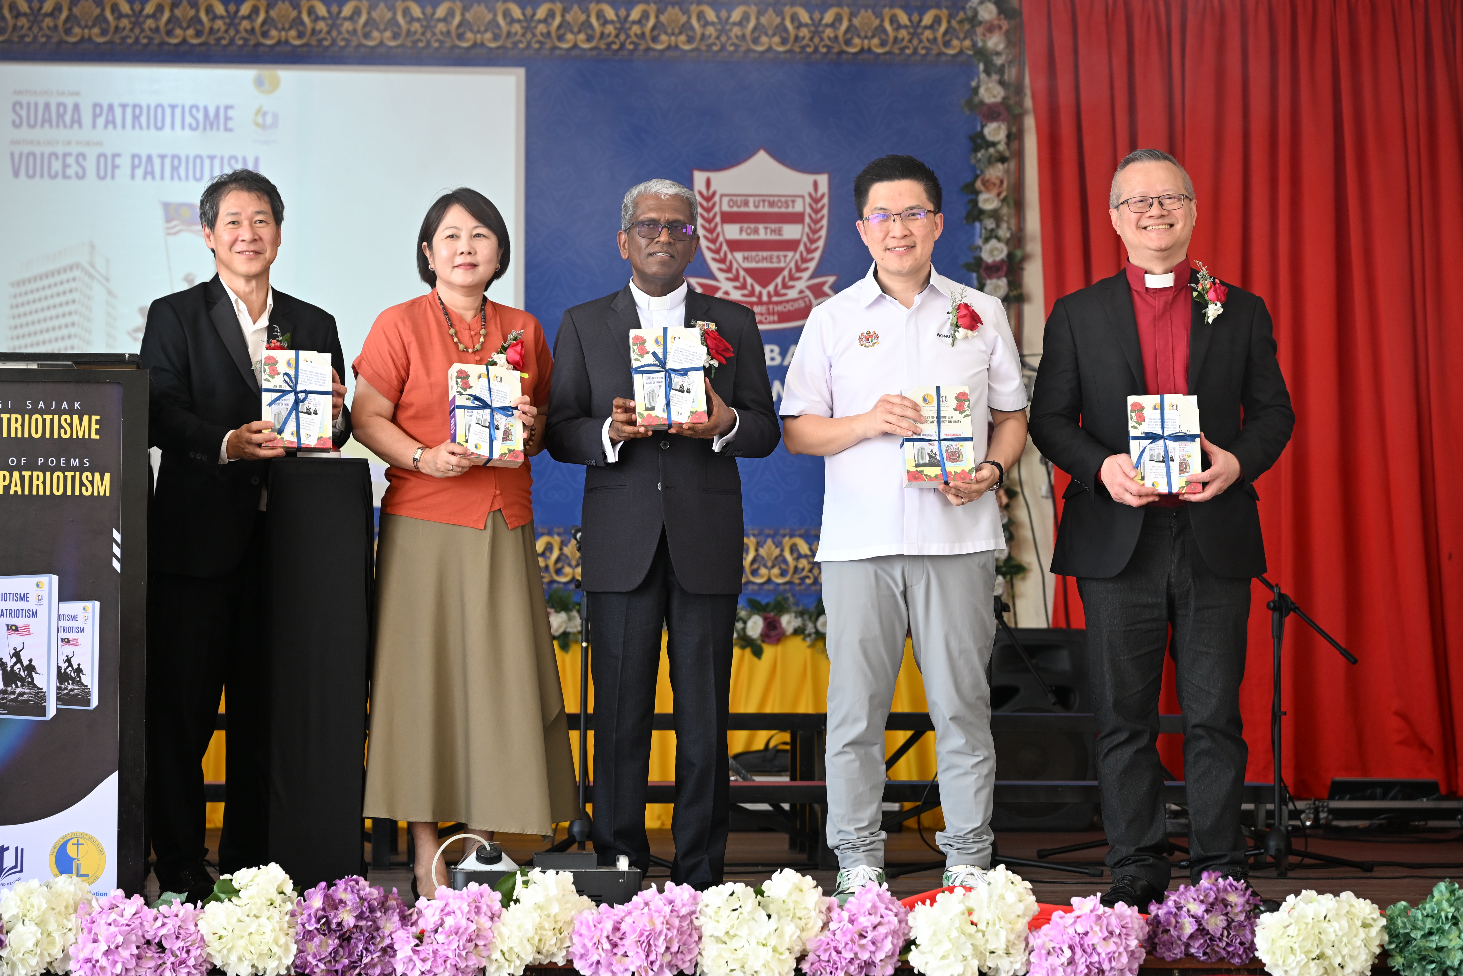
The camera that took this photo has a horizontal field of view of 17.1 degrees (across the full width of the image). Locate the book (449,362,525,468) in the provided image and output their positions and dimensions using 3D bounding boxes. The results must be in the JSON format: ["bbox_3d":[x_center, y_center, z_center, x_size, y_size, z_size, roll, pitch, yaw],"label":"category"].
[{"bbox_3d":[-0.530,-0.156,10.560,0.150,0.213,0.046,4,-21,-18],"label":"book"}]

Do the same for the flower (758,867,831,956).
[{"bbox_3d":[0.130,0.870,10.000,0.150,0.170,0.150,0,1,0],"label":"flower"}]

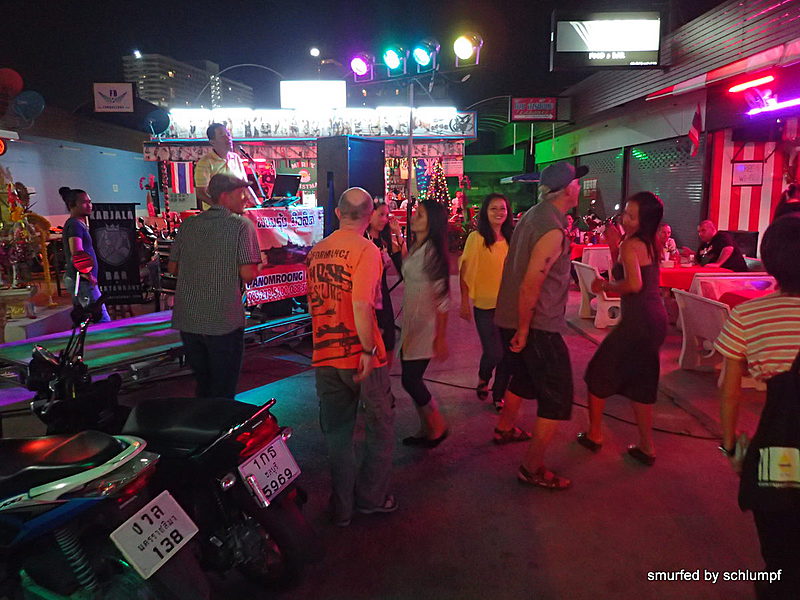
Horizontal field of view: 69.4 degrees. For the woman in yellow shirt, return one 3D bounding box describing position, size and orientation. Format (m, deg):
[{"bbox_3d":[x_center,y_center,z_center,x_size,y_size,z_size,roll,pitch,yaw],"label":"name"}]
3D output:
[{"bbox_3d":[0.670,0.012,4.411,0.460,1.610,0.350,-1,11,-3],"label":"woman in yellow shirt"}]

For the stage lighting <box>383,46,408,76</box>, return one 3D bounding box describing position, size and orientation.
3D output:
[{"bbox_3d":[-0.049,-2.590,6.275,0.210,0.250,0.270,8,40,37],"label":"stage lighting"}]

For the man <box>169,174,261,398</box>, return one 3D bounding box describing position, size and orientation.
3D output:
[{"bbox_3d":[-1.140,0.103,3.731,0.540,1.780,0.380,2,10,9],"label":"man"}]

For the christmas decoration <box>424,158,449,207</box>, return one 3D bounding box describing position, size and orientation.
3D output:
[{"bbox_3d":[0.987,-3.013,15.205,0.760,1.550,0.760,0,11,0],"label":"christmas decoration"}]

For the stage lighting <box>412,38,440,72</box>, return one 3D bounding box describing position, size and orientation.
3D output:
[{"bbox_3d":[0.282,-2.551,6.028,0.210,0.250,0.270,8,40,37],"label":"stage lighting"}]

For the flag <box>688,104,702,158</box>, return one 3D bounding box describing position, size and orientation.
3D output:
[{"bbox_3d":[3.805,-2.170,7.441,0.170,0.680,0.120,0,10,0],"label":"flag"}]

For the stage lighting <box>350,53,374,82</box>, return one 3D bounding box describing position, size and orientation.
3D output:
[{"bbox_3d":[-0.394,-2.445,6.075,0.220,0.290,0.250,6,26,33],"label":"stage lighting"}]

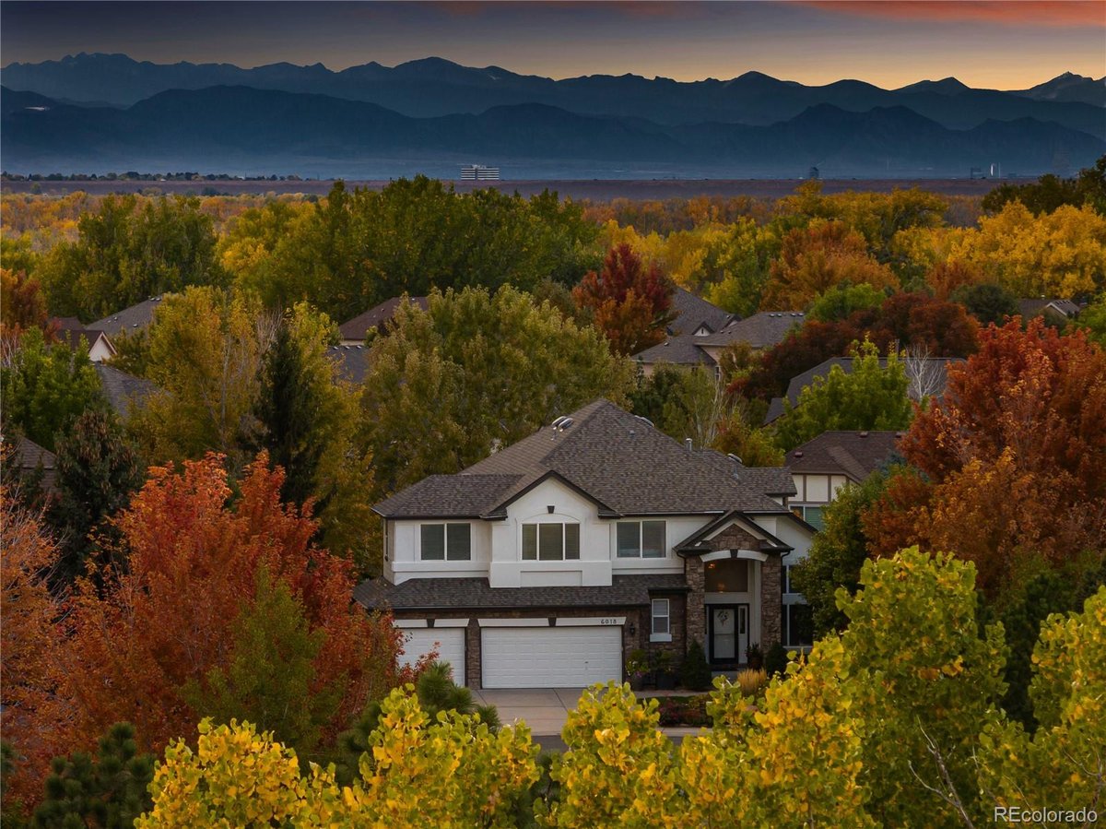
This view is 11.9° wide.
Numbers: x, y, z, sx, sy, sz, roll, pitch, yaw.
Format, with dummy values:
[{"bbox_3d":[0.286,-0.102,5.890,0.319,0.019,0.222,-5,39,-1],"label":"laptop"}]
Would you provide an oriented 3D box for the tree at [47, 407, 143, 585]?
[{"bbox_3d":[-16.797,4.325,195.000,4.000,8.990,4.000,0,3,0],"label":"tree"}]

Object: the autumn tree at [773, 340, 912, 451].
[{"bbox_3d":[12.520,2.032,229.000,6.200,10.510,6.200,0,3,0],"label":"autumn tree"}]

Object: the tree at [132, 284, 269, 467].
[{"bbox_3d":[-14.723,1.120,222.000,6.200,12.970,6.200,0,3,0],"label":"tree"}]

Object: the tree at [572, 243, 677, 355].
[{"bbox_3d":[4.042,-2.778,300.000,6.200,13.740,6.200,0,3,0],"label":"tree"}]

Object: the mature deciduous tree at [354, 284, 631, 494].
[{"bbox_3d":[-2.203,1.431,213.000,11.000,13.160,10.200,0,3,0],"label":"mature deciduous tree"}]

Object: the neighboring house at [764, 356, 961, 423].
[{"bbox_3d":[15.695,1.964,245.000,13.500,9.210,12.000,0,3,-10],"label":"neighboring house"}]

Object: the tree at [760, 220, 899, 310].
[{"bbox_3d":[20.045,-6.928,385.000,10.200,14.390,9.800,0,3,0],"label":"tree"}]

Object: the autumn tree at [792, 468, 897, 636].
[{"bbox_3d":[10.101,5.587,183.000,3.900,7.550,3.800,0,3,0],"label":"autumn tree"}]

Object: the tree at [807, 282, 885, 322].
[{"bbox_3d":[17.221,-2.156,312.000,5.400,11.420,5.400,0,3,0],"label":"tree"}]

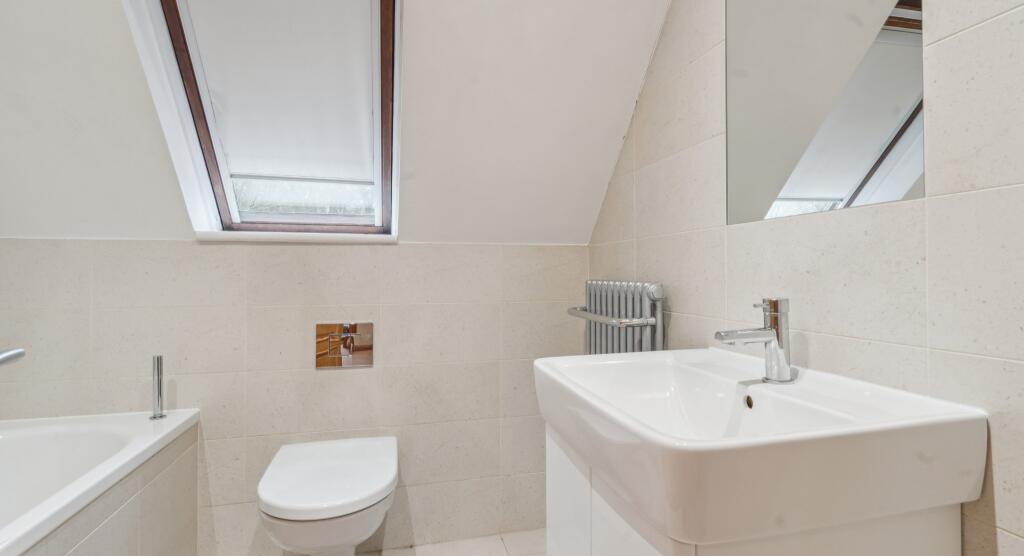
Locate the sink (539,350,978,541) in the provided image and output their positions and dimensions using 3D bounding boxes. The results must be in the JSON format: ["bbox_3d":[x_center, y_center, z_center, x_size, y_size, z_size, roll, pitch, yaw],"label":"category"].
[{"bbox_3d":[0.334,0.238,0.803,0.471,0.122,0.555,0,0,-15],"label":"sink"}]

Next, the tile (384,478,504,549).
[{"bbox_3d":[-0.258,0.874,1.705,0.443,0.222,0.010,0,0,-13],"label":"tile"}]

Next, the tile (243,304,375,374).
[{"bbox_3d":[-0.694,0.208,1.608,0.438,0.222,0.012,0,0,-14],"label":"tile"}]

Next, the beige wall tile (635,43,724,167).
[{"bbox_3d":[0.457,-0.456,1.272,0.010,0.222,0.416,0,0,-15],"label":"beige wall tile"}]

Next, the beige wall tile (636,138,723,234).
[{"bbox_3d":[0.464,-0.234,1.288,0.012,0.222,0.427,0,0,-14],"label":"beige wall tile"}]

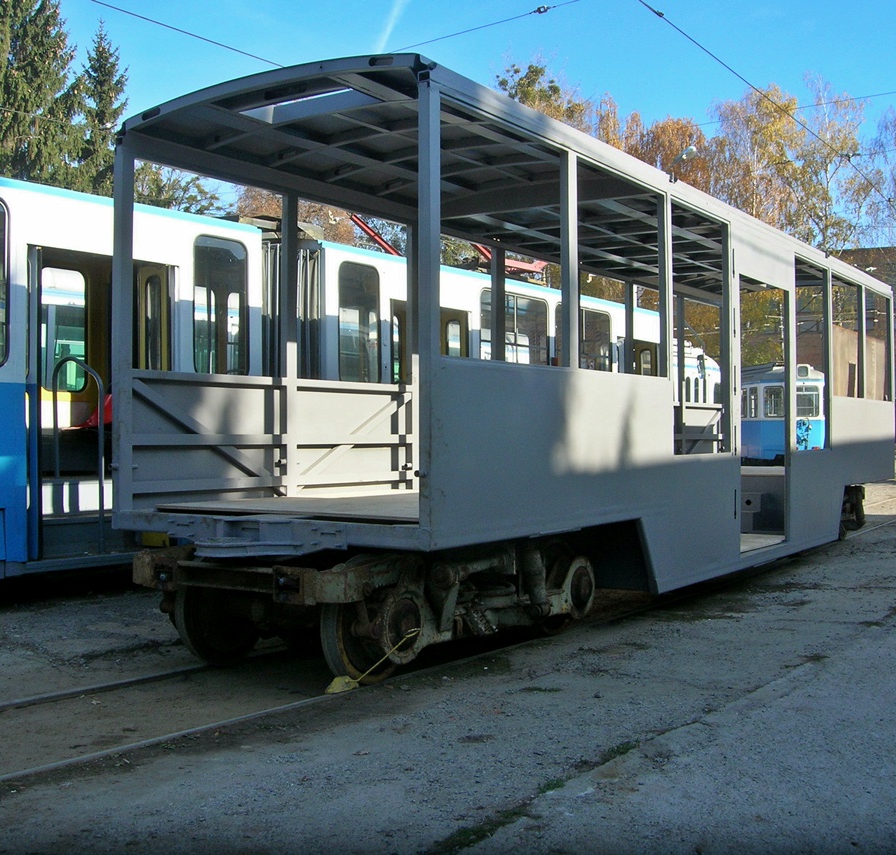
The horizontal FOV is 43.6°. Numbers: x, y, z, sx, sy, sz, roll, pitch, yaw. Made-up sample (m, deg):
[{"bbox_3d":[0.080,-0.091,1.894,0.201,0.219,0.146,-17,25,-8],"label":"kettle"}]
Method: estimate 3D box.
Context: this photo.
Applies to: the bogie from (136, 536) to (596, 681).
[{"bbox_3d":[-0.416,1.032,7.288,1.800,0.820,2.950,0,0,34],"label":"bogie"}]

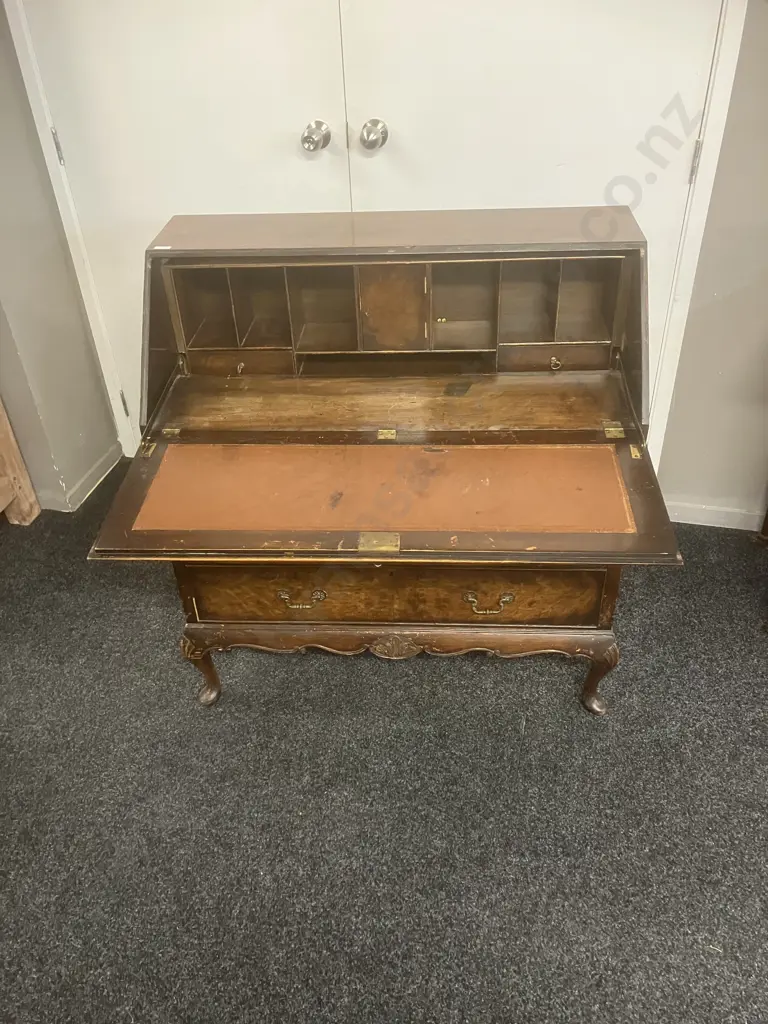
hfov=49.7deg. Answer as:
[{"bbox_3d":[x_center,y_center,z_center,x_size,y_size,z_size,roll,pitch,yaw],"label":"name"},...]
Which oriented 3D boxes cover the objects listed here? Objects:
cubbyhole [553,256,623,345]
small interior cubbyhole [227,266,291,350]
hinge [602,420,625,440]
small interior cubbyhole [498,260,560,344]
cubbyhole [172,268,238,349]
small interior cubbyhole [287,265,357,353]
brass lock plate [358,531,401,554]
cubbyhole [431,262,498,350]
[{"bbox_3d":[0.388,-0.434,1.617,0.104,0.165,0.142,0,37,4],"label":"cubbyhole"},{"bbox_3d":[-0.233,-0.436,1.659,0.104,0.165,0.142,0,37,4],"label":"small interior cubbyhole"},{"bbox_3d":[0.406,-0.145,1.462,0.034,0.005,0.057,0,37,4],"label":"hinge"},{"bbox_3d":[0.279,-0.434,1.624,0.106,0.165,0.142,0,37,4],"label":"small interior cubbyhole"},{"bbox_3d":[-0.341,-0.436,1.667,0.103,0.165,0.142,0,37,4],"label":"cubbyhole"},{"bbox_3d":[-0.113,-0.430,1.654,0.125,0.177,0.142,0,37,4],"label":"small interior cubbyhole"},{"bbox_3d":[-0.007,0.045,1.248,0.061,0.005,0.046,0,37,4],"label":"brass lock plate"},{"bbox_3d":[0.160,-0.429,1.636,0.123,0.177,0.142,0,37,4],"label":"cubbyhole"}]

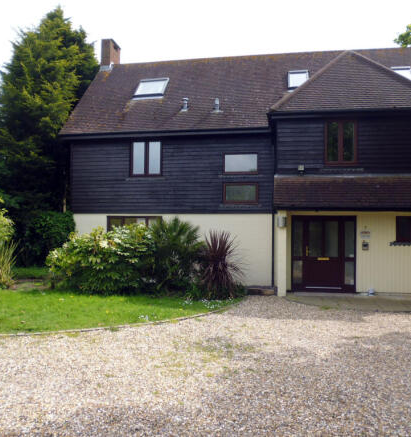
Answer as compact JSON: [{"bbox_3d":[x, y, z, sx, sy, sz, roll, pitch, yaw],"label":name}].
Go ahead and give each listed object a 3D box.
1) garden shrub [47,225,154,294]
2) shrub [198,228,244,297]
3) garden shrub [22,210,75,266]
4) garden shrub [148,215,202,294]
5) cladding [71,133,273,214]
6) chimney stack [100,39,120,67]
[{"bbox_3d":[-3.040,1.103,11.700,2.950,1.880,1.900,0,0,8],"label":"garden shrub"},{"bbox_3d":[0.420,1.162,10.600,1.200,1.720,1.150,0,0,8],"label":"shrub"},{"bbox_3d":[-6.100,0.809,15.700,2.100,2.250,1.800,0,0,8],"label":"garden shrub"},{"bbox_3d":[-0.840,0.966,11.300,1.500,2.140,1.450,0,0,8],"label":"garden shrub"},{"bbox_3d":[-1.170,-1.385,12.800,6.500,2.520,0.200,0,0,8],"label":"cladding"},{"bbox_3d":[-3.880,-6.564,16.700,0.450,1.240,0.950,0,0,8],"label":"chimney stack"}]

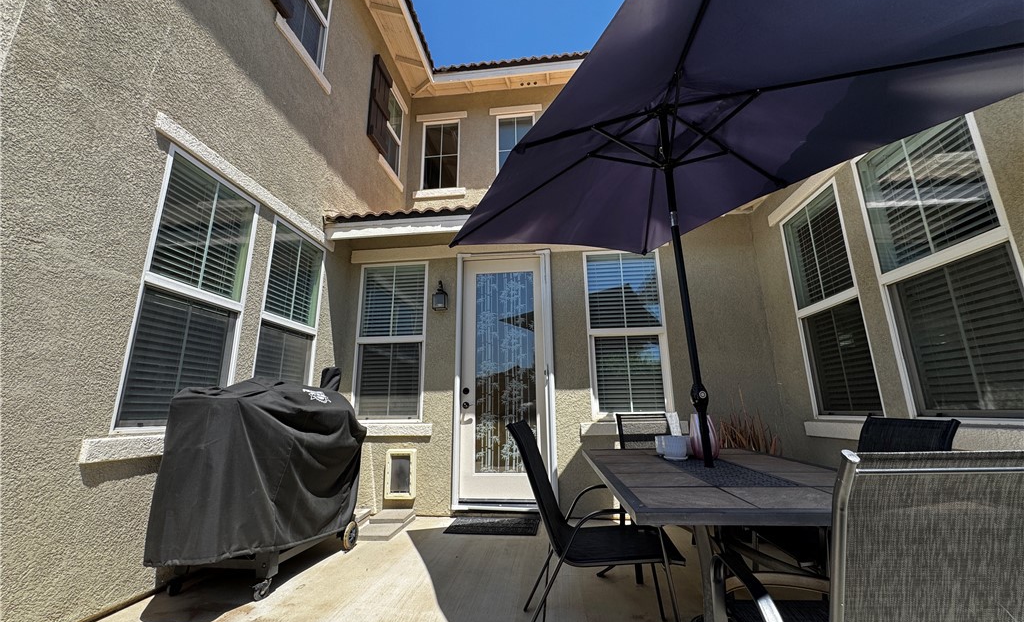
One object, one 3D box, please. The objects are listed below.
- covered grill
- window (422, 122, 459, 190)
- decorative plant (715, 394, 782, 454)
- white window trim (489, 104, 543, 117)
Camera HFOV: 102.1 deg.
[{"bbox_3d":[-1.493,0.999,2.626,0.620,1.210,1.050,-5,-14,17],"label":"covered grill"},{"bbox_3d":[-1.155,-2.546,6.743,0.600,1.200,0.100,-2,-14,6],"label":"window"},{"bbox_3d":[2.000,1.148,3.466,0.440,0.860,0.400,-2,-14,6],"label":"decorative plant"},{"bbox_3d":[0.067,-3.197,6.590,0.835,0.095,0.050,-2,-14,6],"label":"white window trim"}]

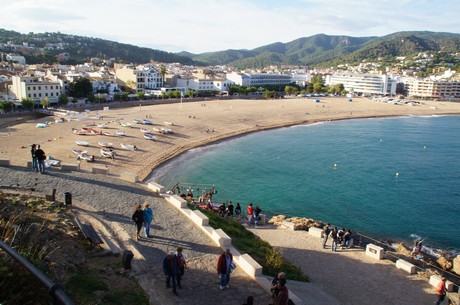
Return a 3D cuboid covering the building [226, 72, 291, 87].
[{"bbox_3d":[24.009,-53.189,271.316,46.000,15.800,26.000,-6,15,-24],"label":"building"}]

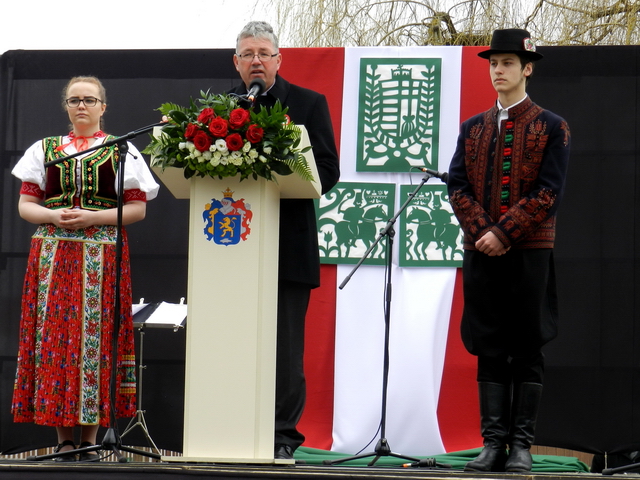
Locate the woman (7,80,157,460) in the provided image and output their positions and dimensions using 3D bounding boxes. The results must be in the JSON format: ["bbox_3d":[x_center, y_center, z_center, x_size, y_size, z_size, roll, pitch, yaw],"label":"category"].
[{"bbox_3d":[-0.989,0.124,8.950,0.580,1.600,0.440,0,-5,9],"label":"woman"}]

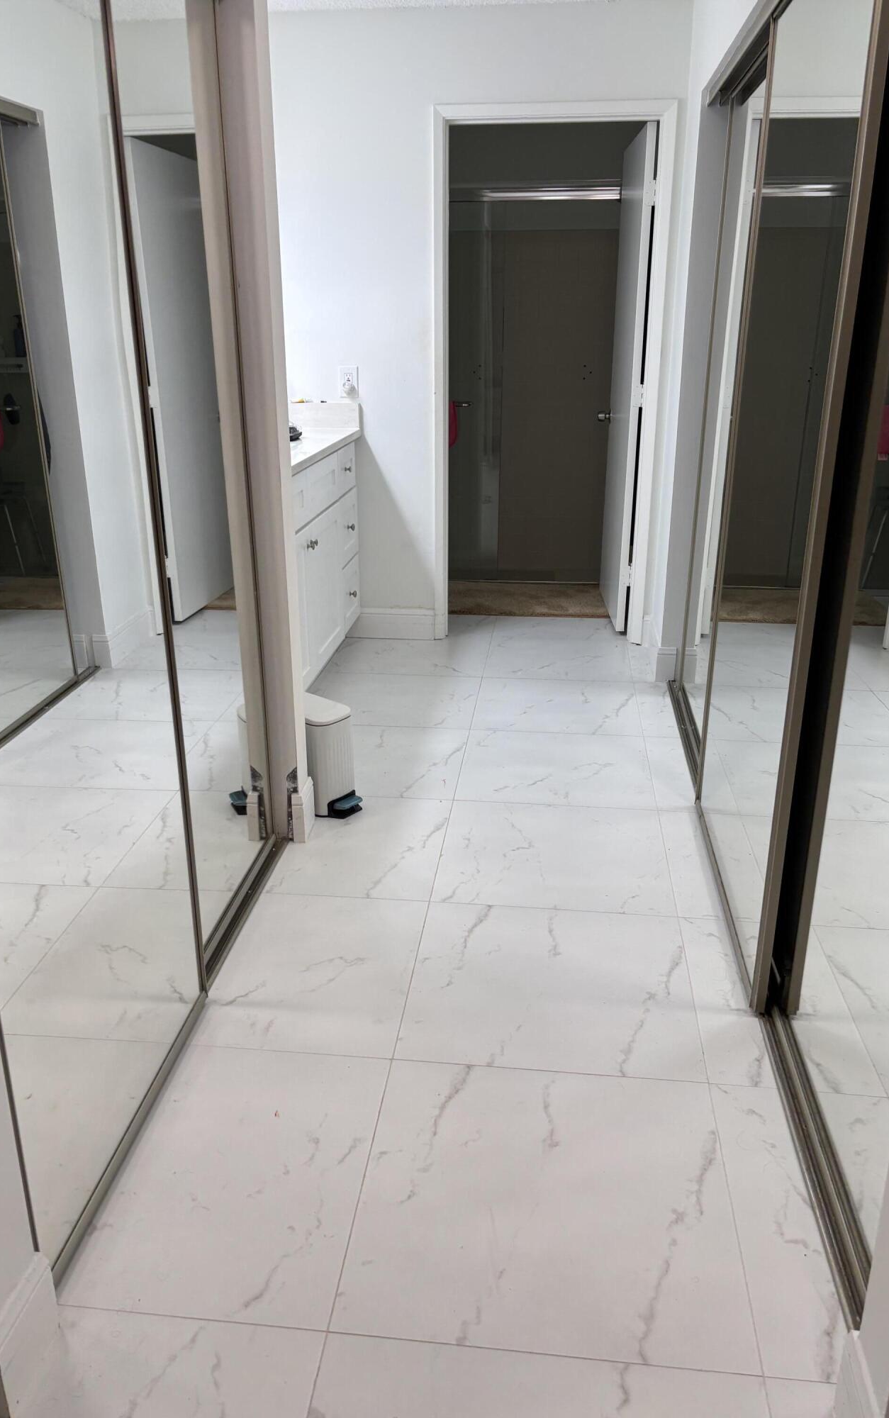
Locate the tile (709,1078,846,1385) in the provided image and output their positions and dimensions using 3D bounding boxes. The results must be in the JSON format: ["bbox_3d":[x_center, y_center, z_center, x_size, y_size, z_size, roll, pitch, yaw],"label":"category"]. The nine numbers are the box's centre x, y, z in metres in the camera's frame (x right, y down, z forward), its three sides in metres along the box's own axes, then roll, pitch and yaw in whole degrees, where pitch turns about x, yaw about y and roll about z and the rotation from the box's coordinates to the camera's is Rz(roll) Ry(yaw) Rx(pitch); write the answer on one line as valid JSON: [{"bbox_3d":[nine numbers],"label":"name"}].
[{"bbox_3d":[0.541,0.816,1.727,0.145,0.010,0.601,2,20,6],"label":"tile"}]

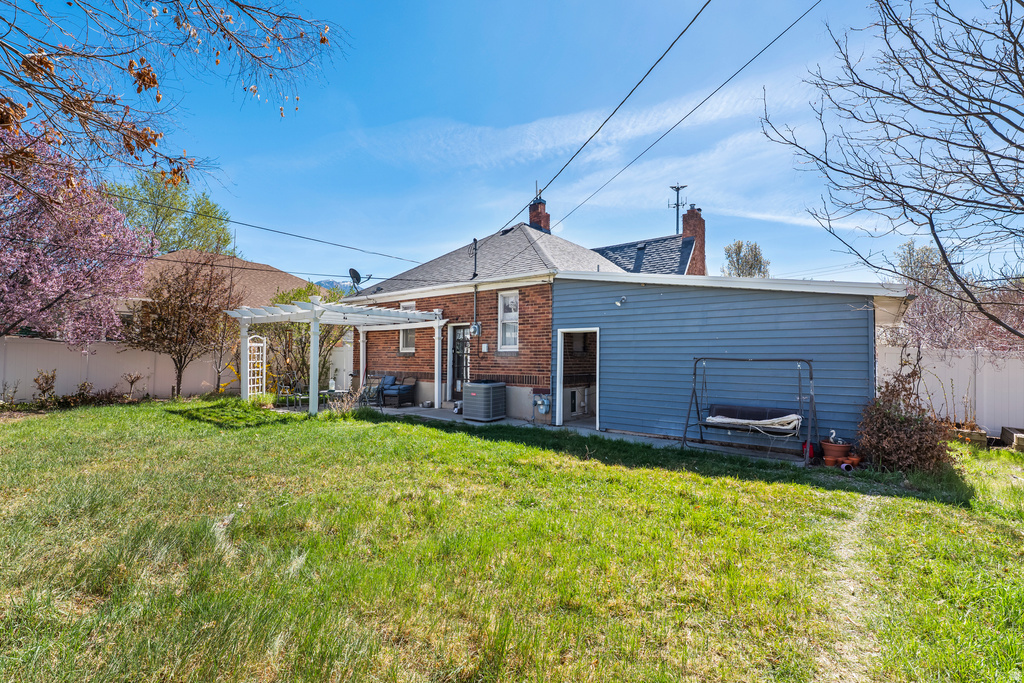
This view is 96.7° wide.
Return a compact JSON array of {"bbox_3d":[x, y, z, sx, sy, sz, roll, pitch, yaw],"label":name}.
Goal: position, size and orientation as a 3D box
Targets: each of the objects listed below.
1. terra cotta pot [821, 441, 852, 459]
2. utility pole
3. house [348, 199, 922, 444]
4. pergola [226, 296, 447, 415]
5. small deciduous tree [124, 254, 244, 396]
[{"bbox_3d":[4.878,1.643,6.830,0.390,0.275,0.390,0,-2,0],"label":"terra cotta pot"},{"bbox_3d":[16.414,-6.352,45.208,1.650,18.338,0.800,0,-2,0],"label":"utility pole"},{"bbox_3d":[3.718,-1.615,15.560,13.800,7.300,12.600,-1,-2,36],"label":"house"},{"bbox_3d":[-4.342,0.412,11.432,3.850,2.530,3.850,-1,-2,36],"label":"pergola"},{"bbox_3d":[-11.266,-0.511,15.826,3.450,4.950,3.400,1,-2,-35],"label":"small deciduous tree"}]

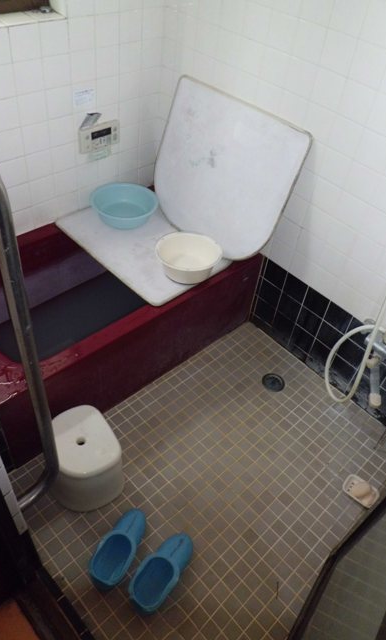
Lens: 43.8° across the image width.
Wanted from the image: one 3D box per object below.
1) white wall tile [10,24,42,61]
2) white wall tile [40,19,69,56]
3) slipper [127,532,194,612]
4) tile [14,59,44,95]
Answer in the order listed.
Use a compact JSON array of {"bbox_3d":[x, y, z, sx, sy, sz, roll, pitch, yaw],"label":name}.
[{"bbox_3d":[-0.556,-0.916,1.584,0.108,0.108,0.010,-32,58,-32],"label":"white wall tile"},{"bbox_3d":[-0.452,-0.917,1.563,0.106,0.106,0.010,-32,58,-33],"label":"white wall tile"},{"bbox_3d":[-0.096,0.765,1.495,0.120,0.085,0.252,27,48,17],"label":"slipper"},{"bbox_3d":[-0.540,-0.800,1.582,0.106,0.106,0.010,-32,58,-33],"label":"tile"}]

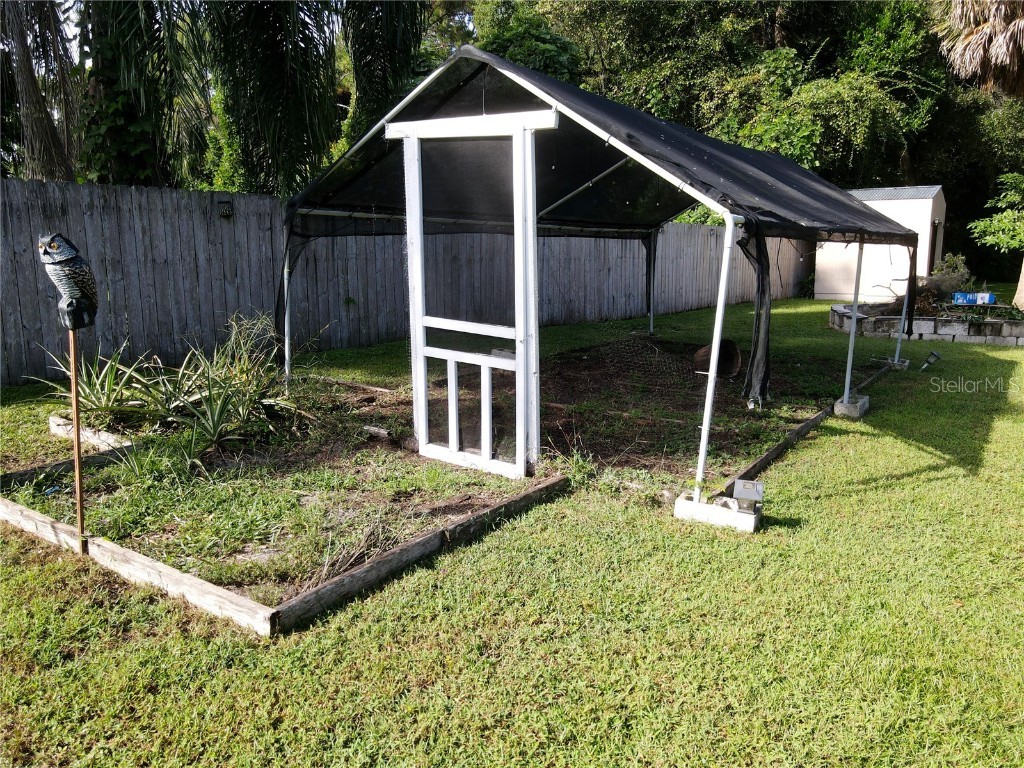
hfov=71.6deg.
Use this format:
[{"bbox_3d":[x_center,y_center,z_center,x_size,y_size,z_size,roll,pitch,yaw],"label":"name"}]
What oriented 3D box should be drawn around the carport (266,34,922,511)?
[{"bbox_3d":[1.523,-1.238,7.009,3.481,2.523,6.335,9,14,35],"label":"carport"}]

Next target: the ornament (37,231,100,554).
[{"bbox_3d":[-1.812,0.057,2.990,0.180,1.383,0.220,5,12,23],"label":"ornament"}]

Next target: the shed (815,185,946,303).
[{"bbox_3d":[9.618,-3.639,18.500,2.416,2.939,2.550,8,13,36],"label":"shed"}]

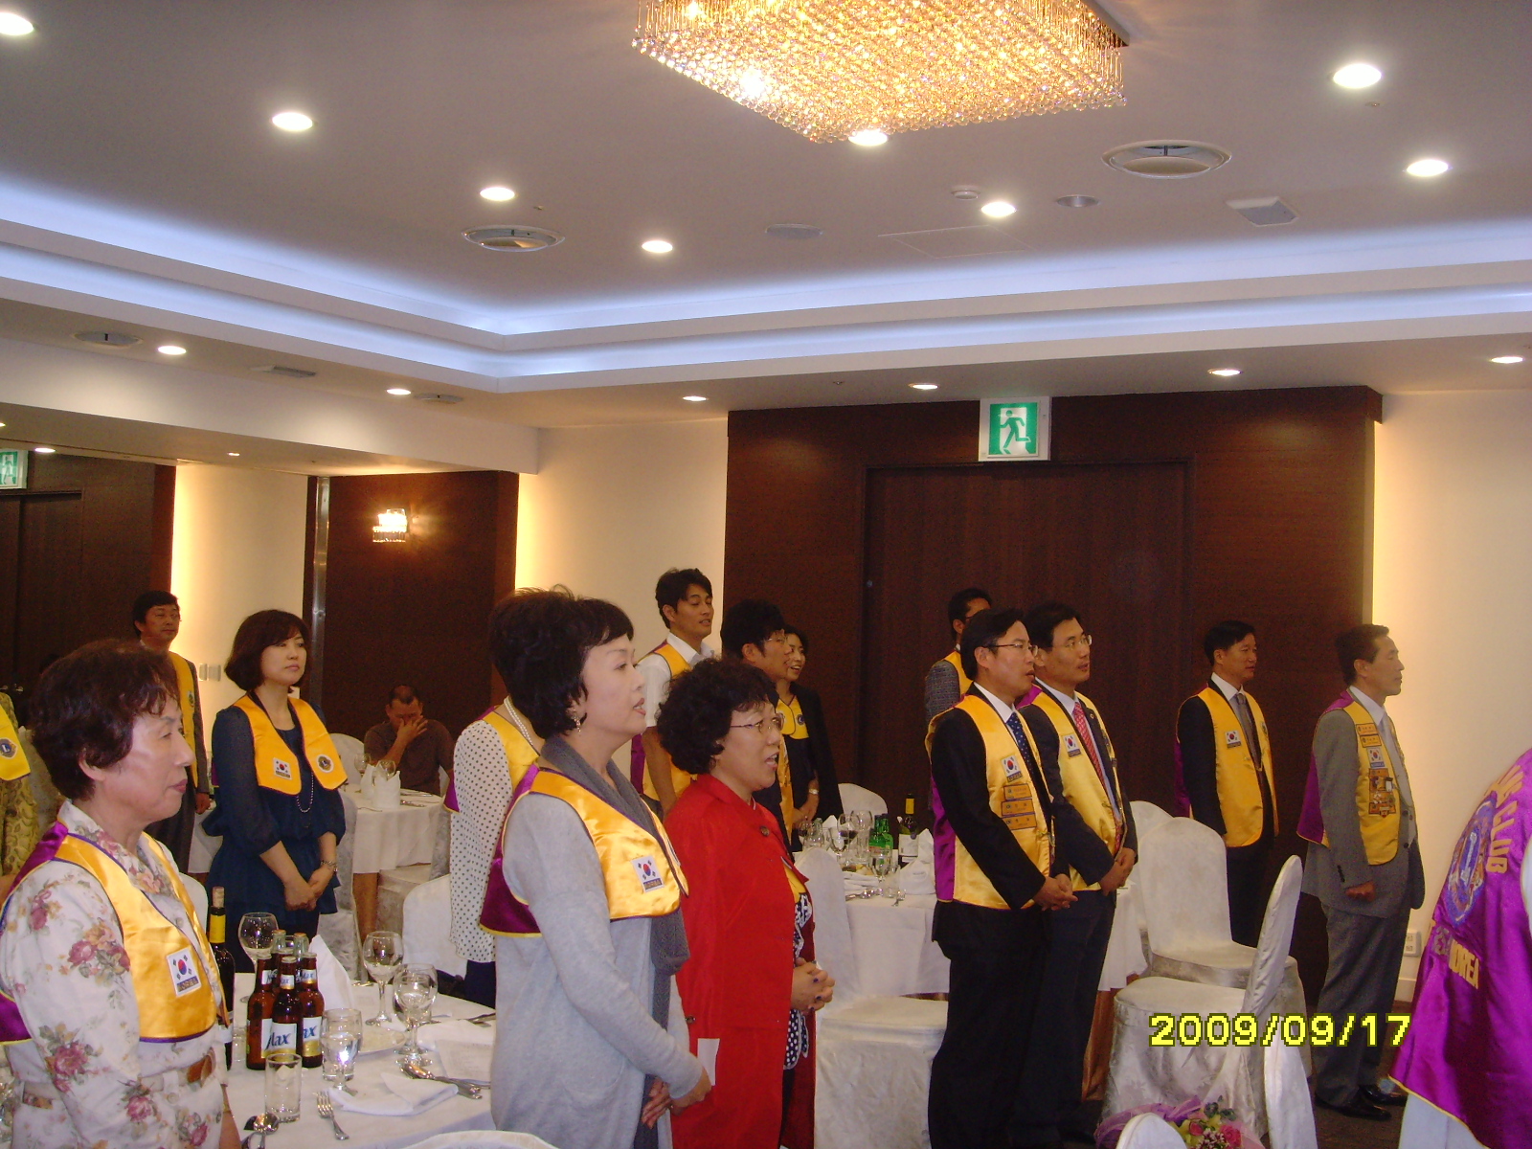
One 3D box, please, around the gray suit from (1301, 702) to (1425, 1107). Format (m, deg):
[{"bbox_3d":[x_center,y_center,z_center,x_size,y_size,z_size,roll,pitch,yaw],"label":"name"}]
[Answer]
[{"bbox_3d":[2.120,1.151,6.120,0.380,1.420,0.510,1,-2,36],"label":"gray suit"}]

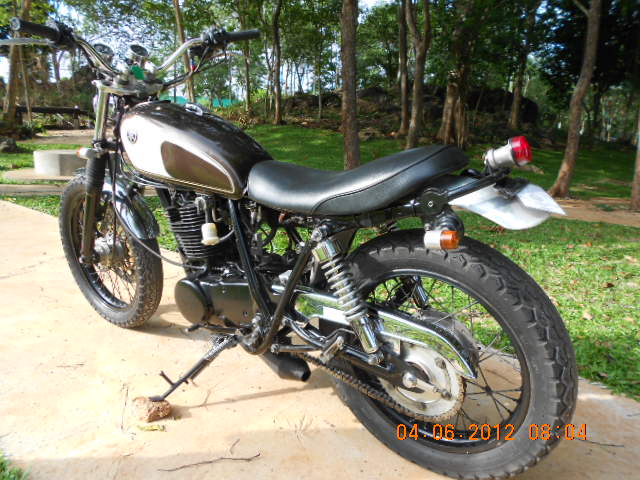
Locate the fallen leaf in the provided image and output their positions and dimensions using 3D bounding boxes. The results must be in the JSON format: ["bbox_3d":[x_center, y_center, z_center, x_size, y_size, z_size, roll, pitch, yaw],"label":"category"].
[{"bbox_3d":[-0.491,0.551,1.402,0.085,0.010,0.026,3,17,8],"label":"fallen leaf"}]

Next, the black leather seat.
[{"bbox_3d":[0.072,-0.172,1.170,0.565,0.170,0.250,12,25,34],"label":"black leather seat"}]

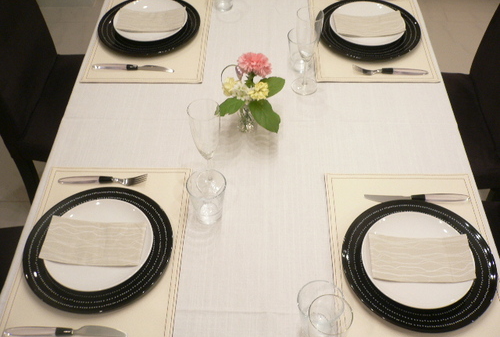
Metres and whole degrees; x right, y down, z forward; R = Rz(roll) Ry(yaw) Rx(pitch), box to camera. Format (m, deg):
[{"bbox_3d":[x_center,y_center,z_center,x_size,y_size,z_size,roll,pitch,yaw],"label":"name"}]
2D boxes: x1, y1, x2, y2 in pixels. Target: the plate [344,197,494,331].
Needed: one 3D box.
[{"bbox_3d":[0.336,0.189,1.016,0.300,0.022,0.300,0,51,1],"label":"plate"}]

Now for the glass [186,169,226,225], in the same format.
[{"bbox_3d":[-0.089,0.065,1.074,0.079,0.103,0.079,0,51,1],"label":"glass"}]

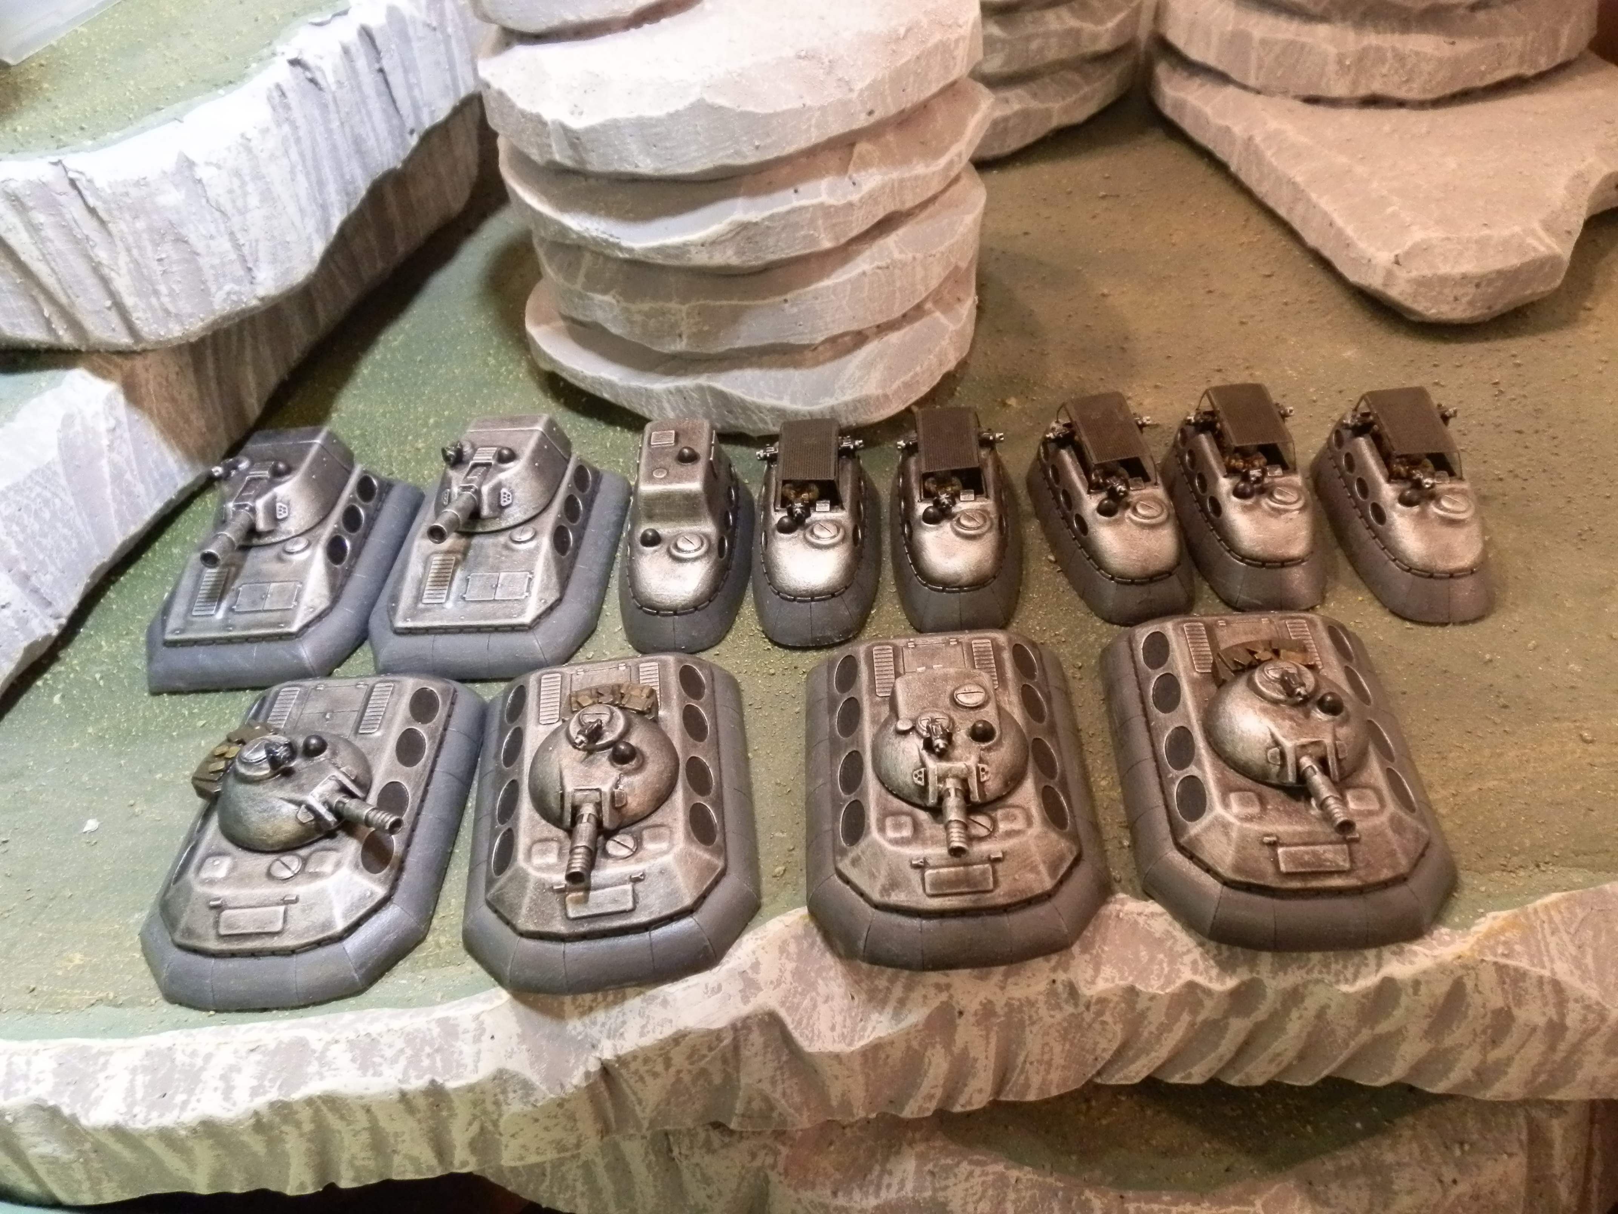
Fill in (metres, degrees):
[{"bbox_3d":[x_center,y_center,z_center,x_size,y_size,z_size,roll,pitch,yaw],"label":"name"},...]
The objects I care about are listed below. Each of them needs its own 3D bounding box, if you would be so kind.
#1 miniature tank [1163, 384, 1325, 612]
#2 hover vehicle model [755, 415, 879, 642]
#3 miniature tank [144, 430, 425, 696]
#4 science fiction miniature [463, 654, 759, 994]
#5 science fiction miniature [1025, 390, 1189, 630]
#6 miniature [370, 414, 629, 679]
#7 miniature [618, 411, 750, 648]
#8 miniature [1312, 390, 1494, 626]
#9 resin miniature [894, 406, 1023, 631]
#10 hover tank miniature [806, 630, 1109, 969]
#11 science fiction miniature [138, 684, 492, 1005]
[{"bbox_3d":[0.116,-0.031,0.338,0.036,0.026,0.069,-4,42,3],"label":"miniature tank"},{"bbox_3d":[0.001,-0.023,0.344,0.036,0.026,0.069,-2,42,5],"label":"hover vehicle model"},{"bbox_3d":[-0.146,-0.018,0.354,0.062,0.031,0.085,-2,42,5],"label":"miniature tank"},{"bbox_3d":[-0.044,0.034,0.281,0.061,0.033,0.091,-8,42,-1],"label":"science fiction miniature"},{"bbox_3d":[0.081,-0.027,0.339,0.036,0.026,0.069,-8,42,-1],"label":"science fiction miniature"},{"bbox_3d":[-0.084,-0.021,0.349,0.062,0.031,0.085,0,42,7],"label":"miniature"},{"bbox_3d":[-0.034,-0.021,0.344,0.036,0.029,0.069,-4,42,3],"label":"miniature"},{"bbox_3d":[0.154,-0.029,0.331,0.036,0.026,0.069,-2,42,5],"label":"miniature"},{"bbox_3d":[0.038,-0.025,0.342,0.036,0.026,0.069,-3,42,4],"label":"resin miniature"},{"bbox_3d":[0.029,0.029,0.278,0.061,0.033,0.091,-4,42,2],"label":"hover tank miniature"},{"bbox_3d":[-0.109,0.038,0.284,0.061,0.033,0.091,-3,42,4],"label":"science fiction miniature"}]

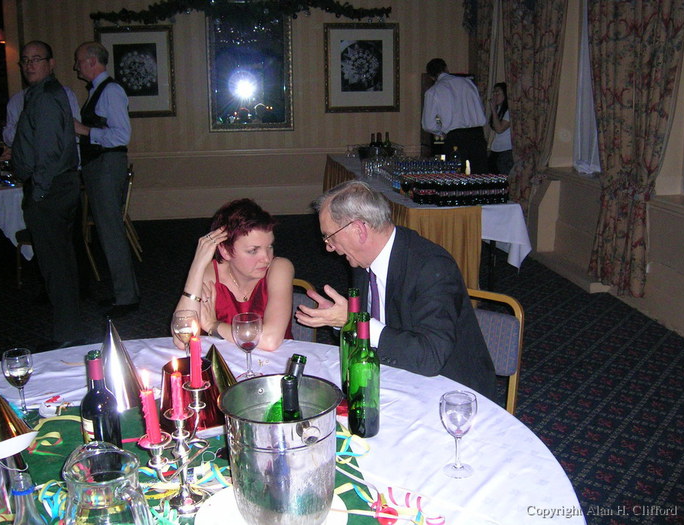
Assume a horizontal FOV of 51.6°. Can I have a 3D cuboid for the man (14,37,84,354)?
[{"bbox_3d":[-1.762,-0.367,4.216,0.350,1.790,0.480,3,14,14],"label":"man"}]

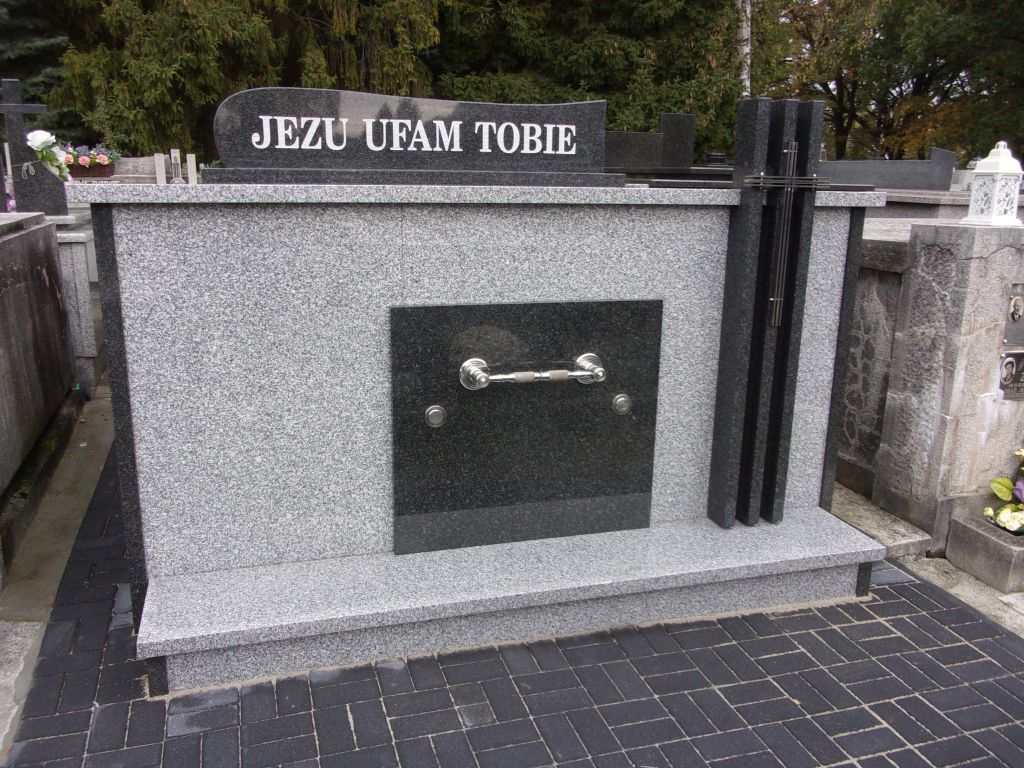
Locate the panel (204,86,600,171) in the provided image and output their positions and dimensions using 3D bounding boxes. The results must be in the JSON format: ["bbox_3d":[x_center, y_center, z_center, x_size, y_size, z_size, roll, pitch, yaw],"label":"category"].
[{"bbox_3d":[-0.310,-0.853,2.825,1.323,0.253,0.080,-3,15,-16],"label":"panel"}]

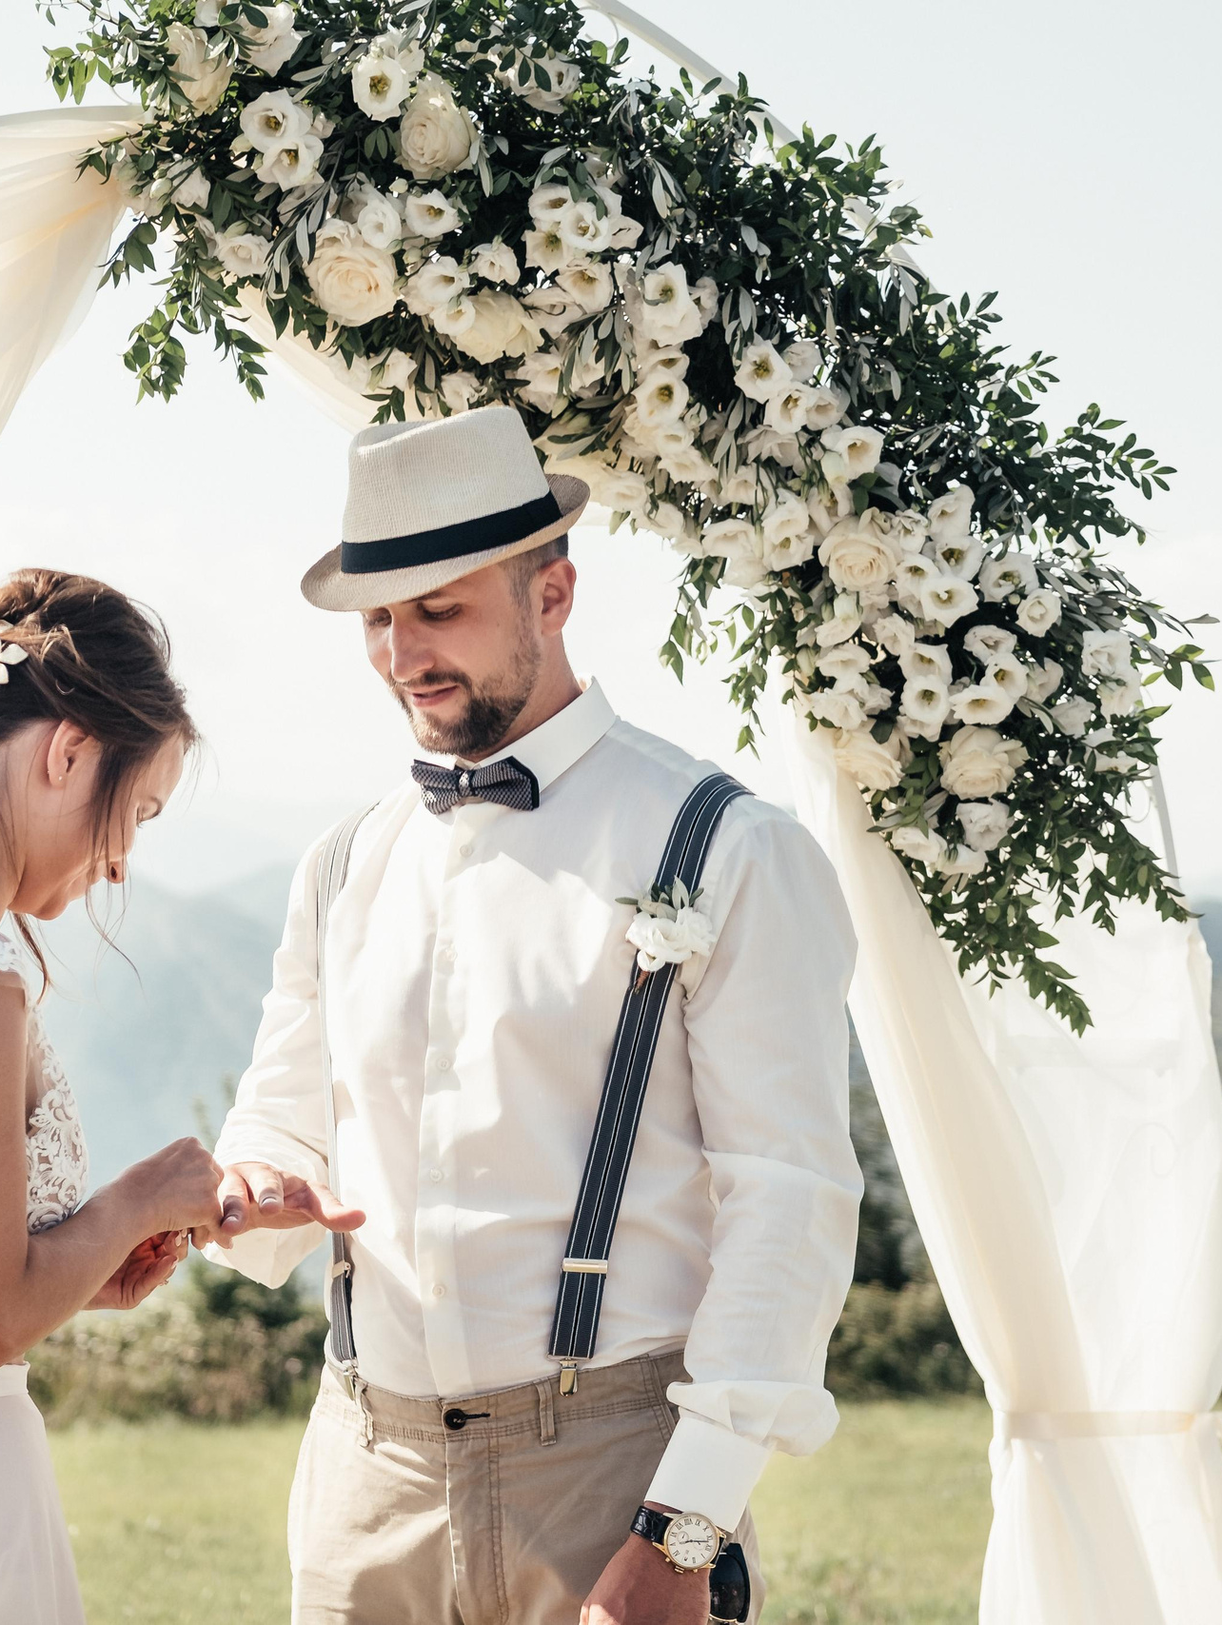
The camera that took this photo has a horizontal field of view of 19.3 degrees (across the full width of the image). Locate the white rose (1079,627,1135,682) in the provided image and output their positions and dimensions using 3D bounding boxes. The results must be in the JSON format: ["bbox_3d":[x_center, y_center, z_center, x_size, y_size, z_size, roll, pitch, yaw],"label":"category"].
[{"bbox_3d":[0.473,-0.151,3.430,0.053,0.053,0.048,1,-2,-15],"label":"white rose"}]

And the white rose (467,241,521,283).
[{"bbox_3d":[-0.114,-0.537,3.500,0.052,0.044,0.045,0,30,7],"label":"white rose"}]

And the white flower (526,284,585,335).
[{"bbox_3d":[-0.057,-0.493,3.520,0.062,0.053,0.050,0,21,-6],"label":"white flower"}]

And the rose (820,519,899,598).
[{"bbox_3d":[0.240,-0.249,3.500,0.076,0.074,0.064,0,-2,0],"label":"rose"}]

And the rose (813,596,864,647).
[{"bbox_3d":[0.222,-0.186,3.500,0.047,0.049,0.048,-1,-2,17],"label":"rose"}]

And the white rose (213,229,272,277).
[{"bbox_3d":[-0.359,-0.545,3.500,0.054,0.047,0.047,0,-2,6],"label":"white rose"}]

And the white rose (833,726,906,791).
[{"bbox_3d":[0.252,-0.051,3.500,0.069,0.061,0.066,0,-2,-9],"label":"white rose"}]

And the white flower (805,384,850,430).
[{"bbox_3d":[0.216,-0.406,3.600,0.048,0.047,0.042,0,18,6],"label":"white flower"}]

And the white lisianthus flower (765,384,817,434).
[{"bbox_3d":[0.179,-0.403,3.580,0.053,0.052,0.044,0,20,6],"label":"white lisianthus flower"}]

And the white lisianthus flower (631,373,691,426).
[{"bbox_3d":[0.050,-0.406,3.540,0.056,0.053,0.046,-1,18,12],"label":"white lisianthus flower"}]

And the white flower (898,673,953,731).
[{"bbox_3d":[0.302,-0.107,3.460,0.052,0.056,0.046,0,9,0],"label":"white flower"}]

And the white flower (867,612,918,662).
[{"bbox_3d":[0.267,-0.167,3.400,0.049,0.047,0.042,0,-2,-10],"label":"white flower"}]

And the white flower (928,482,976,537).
[{"bbox_3d":[0.332,-0.294,3.500,0.047,0.056,0.045,0,-6,15],"label":"white flower"}]

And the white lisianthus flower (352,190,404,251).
[{"bbox_3d":[-0.229,-0.581,3.520,0.051,0.054,0.046,0,18,0],"label":"white lisianthus flower"}]

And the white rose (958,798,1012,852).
[{"bbox_3d":[0.355,0.012,3.400,0.054,0.051,0.045,0,-2,-5],"label":"white rose"}]

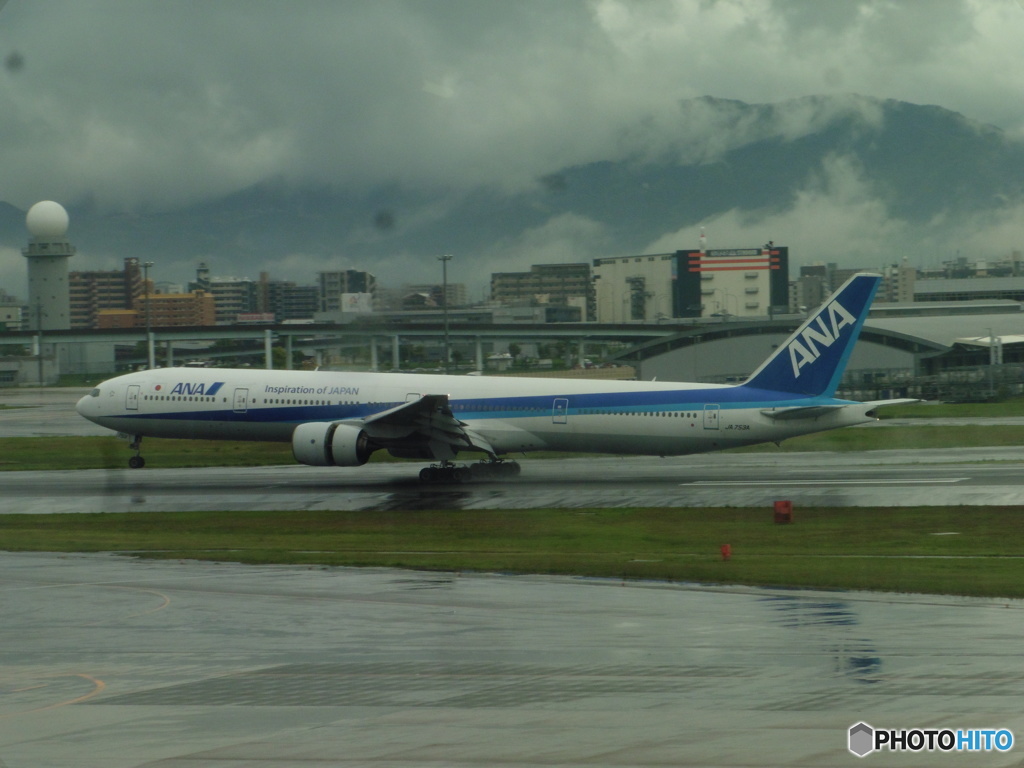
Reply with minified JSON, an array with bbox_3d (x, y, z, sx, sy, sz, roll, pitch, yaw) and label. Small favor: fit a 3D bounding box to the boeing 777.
[{"bbox_3d":[-3.650,-0.882,387.926,73.900,18.500,60.900,2,2,20],"label":"boeing 777"}]

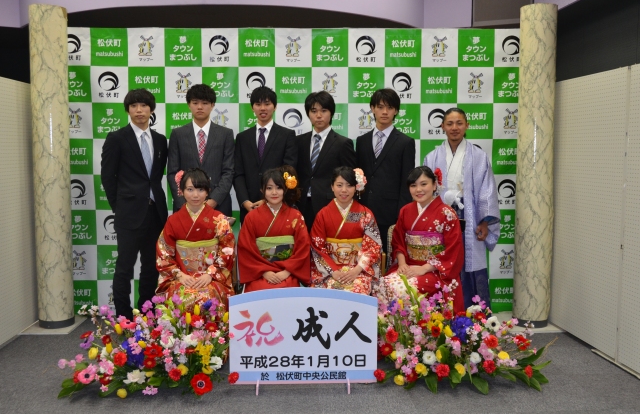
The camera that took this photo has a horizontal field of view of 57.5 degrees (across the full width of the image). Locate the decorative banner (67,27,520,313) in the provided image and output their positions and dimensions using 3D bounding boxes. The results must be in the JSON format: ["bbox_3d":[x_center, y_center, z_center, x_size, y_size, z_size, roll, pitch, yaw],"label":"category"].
[{"bbox_3d":[-0.199,-0.256,4.602,3.672,2.256,0.060,0,4,-1],"label":"decorative banner"}]

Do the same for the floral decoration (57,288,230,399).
[{"bbox_3d":[-0.950,0.721,3.265,0.890,0.500,0.500,0,4,-6],"label":"floral decoration"}]

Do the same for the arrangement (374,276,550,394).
[{"bbox_3d":[0.824,0.725,3.431,0.970,0.610,0.500,1,5,5],"label":"arrangement"}]

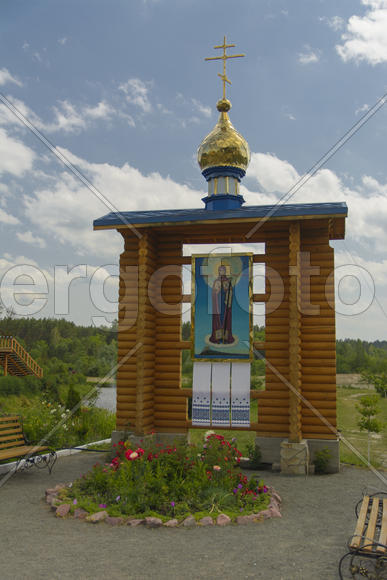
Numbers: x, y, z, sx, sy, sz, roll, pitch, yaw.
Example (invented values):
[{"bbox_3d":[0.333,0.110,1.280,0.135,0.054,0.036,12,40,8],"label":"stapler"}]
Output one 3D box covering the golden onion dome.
[{"bbox_3d":[0.526,-2.650,9.884,0.870,1.250,0.870,-1,-7,12],"label":"golden onion dome"}]

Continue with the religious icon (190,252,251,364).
[{"bbox_3d":[0.542,0.320,10.703,1.140,1.990,0.070,-1,-8,13],"label":"religious icon"}]

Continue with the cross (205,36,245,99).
[{"bbox_3d":[0.544,-3.845,10.027,0.697,1.140,0.045,-1,-7,12],"label":"cross"}]

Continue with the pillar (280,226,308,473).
[{"bbox_3d":[1.748,0.966,10.110,0.417,4.274,0.470,-1,-8,13],"label":"pillar"}]

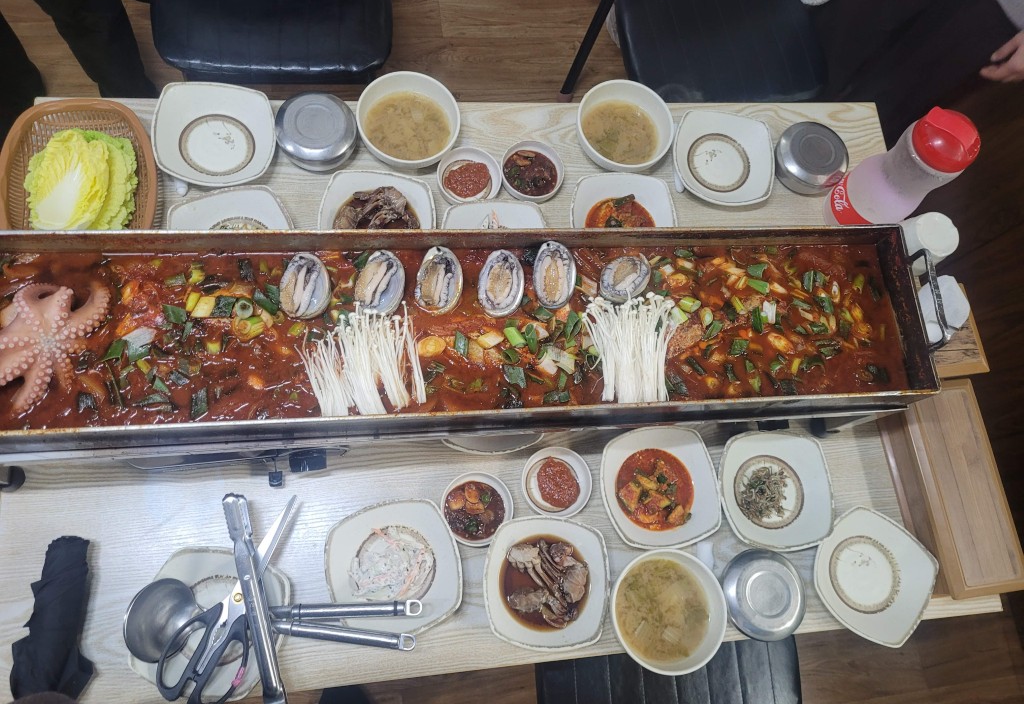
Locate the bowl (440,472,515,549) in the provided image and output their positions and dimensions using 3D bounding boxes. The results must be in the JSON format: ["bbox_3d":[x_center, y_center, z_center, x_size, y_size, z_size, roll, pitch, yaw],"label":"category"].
[{"bbox_3d":[-0.042,0.186,0.915,0.086,0.033,0.086,2,73,-8],"label":"bowl"}]

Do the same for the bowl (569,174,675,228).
[{"bbox_3d":[0.152,-0.173,1.050,0.148,0.034,0.148,0,73,-8],"label":"bowl"}]

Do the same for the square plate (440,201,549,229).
[{"bbox_3d":[-0.021,-0.127,1.011,0.148,0.034,0.148,-2,74,-9],"label":"square plate"}]

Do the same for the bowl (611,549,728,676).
[{"bbox_3d":[0.174,0.304,0.902,0.135,0.066,0.135,2,73,-8],"label":"bowl"}]

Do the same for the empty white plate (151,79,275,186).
[{"bbox_3d":[-0.386,-0.278,1.007,0.149,0.034,0.149,2,74,-8],"label":"empty white plate"}]

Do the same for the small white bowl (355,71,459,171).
[{"bbox_3d":[-0.138,-0.299,1.032,0.136,0.061,0.136,-3,74,-9],"label":"small white bowl"}]

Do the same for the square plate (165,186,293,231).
[{"bbox_3d":[-0.349,-0.133,0.969,0.149,0.034,0.149,-14,76,-12],"label":"square plate"}]

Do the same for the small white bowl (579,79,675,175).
[{"bbox_3d":[0.151,-0.304,1.075,0.137,0.061,0.137,2,73,-8],"label":"small white bowl"}]

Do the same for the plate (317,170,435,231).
[{"bbox_3d":[-0.175,-0.163,1.004,0.149,0.034,0.149,3,73,-8],"label":"plate"}]

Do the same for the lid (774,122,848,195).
[{"bbox_3d":[0.430,-0.277,1.110,0.107,0.056,0.107,2,73,-8],"label":"lid"}]

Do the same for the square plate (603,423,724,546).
[{"bbox_3d":[0.180,0.170,0.960,0.149,0.034,0.149,-8,75,-11],"label":"square plate"}]

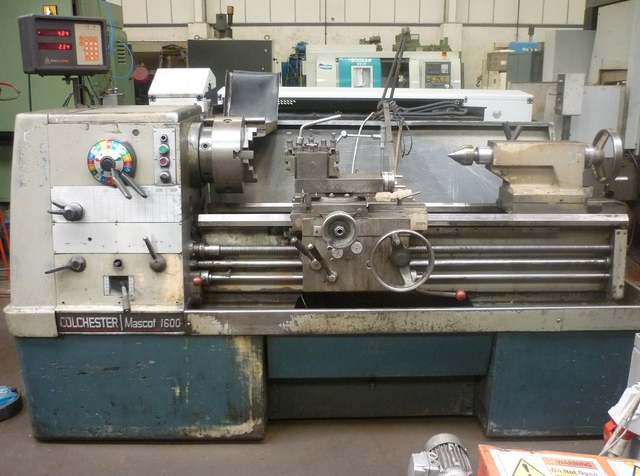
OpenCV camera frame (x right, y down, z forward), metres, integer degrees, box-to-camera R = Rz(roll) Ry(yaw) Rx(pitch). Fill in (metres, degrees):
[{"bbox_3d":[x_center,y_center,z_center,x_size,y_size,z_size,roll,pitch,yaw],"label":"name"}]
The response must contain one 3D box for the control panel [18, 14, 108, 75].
[{"bbox_3d":[-1.072,-0.802,2.560,0.287,0.217,0.180,-10,17,-37],"label":"control panel"}]

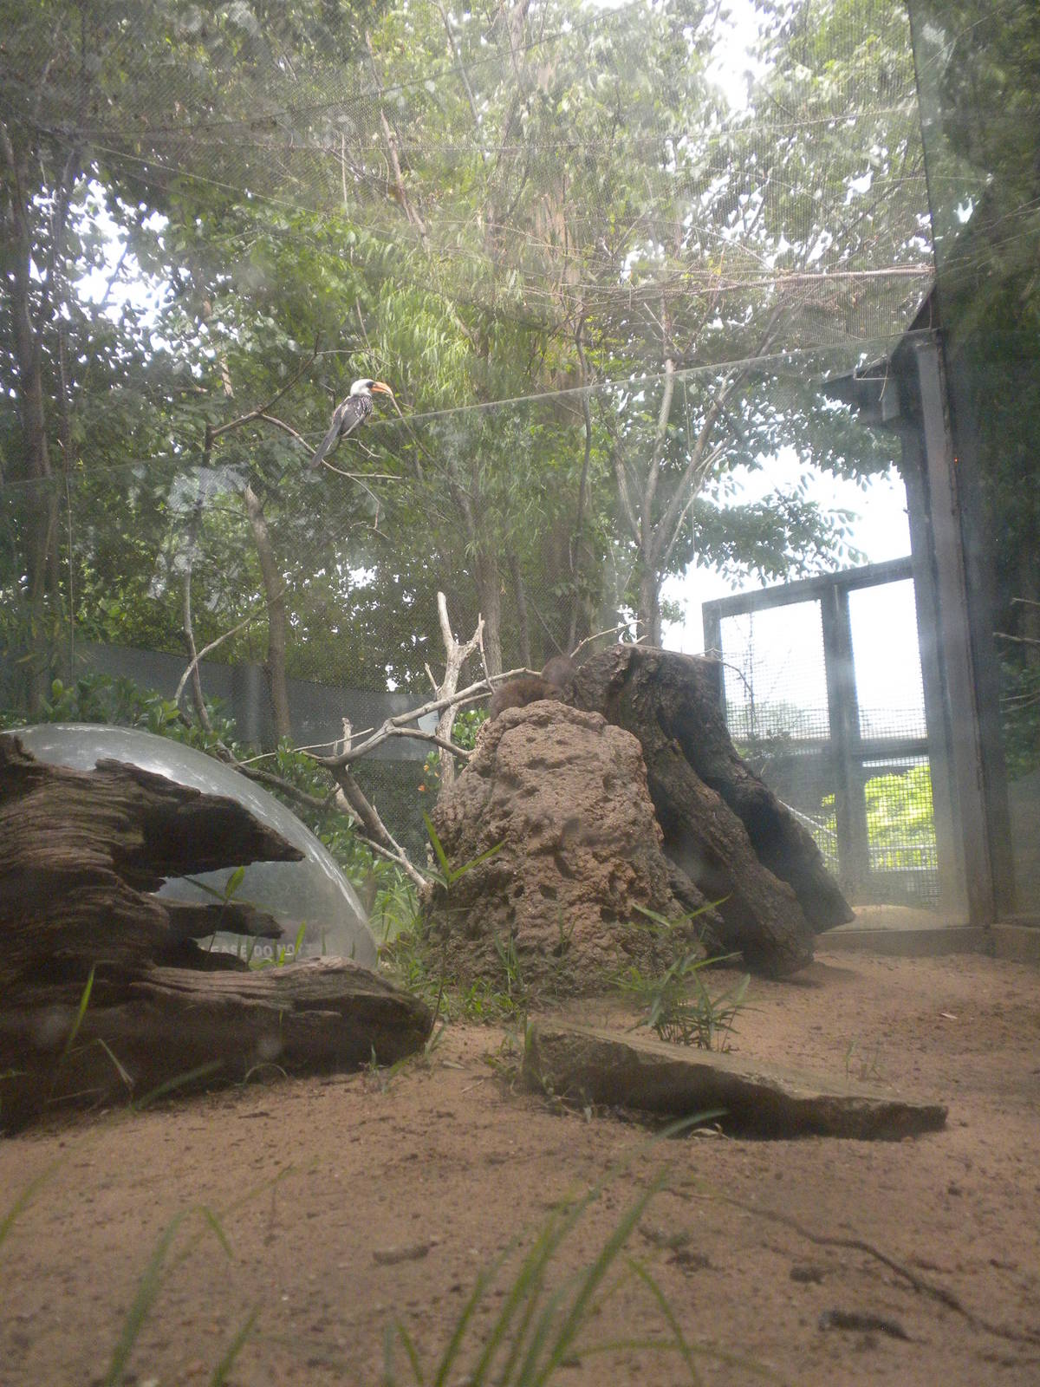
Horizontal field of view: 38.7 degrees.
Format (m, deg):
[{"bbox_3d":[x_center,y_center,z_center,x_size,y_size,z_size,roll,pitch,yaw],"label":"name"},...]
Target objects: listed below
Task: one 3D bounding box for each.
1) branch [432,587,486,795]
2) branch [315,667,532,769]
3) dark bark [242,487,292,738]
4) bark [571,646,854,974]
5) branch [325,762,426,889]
[{"bbox_3d":[-0.154,-0.003,3.750,0.112,0.495,0.110,-3,-7,0],"label":"branch"},{"bbox_3d":[-0.229,0.062,3.600,0.509,0.206,0.180,-3,-7,0],"label":"branch"},{"bbox_3d":[-0.851,-0.277,5.000,0.091,0.851,0.130,-5,-7,0],"label":"dark bark"},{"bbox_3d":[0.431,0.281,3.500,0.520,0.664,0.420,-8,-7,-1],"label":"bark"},{"bbox_3d":[-0.350,0.323,3.600,0.219,0.292,0.130,-3,-7,0],"label":"branch"}]

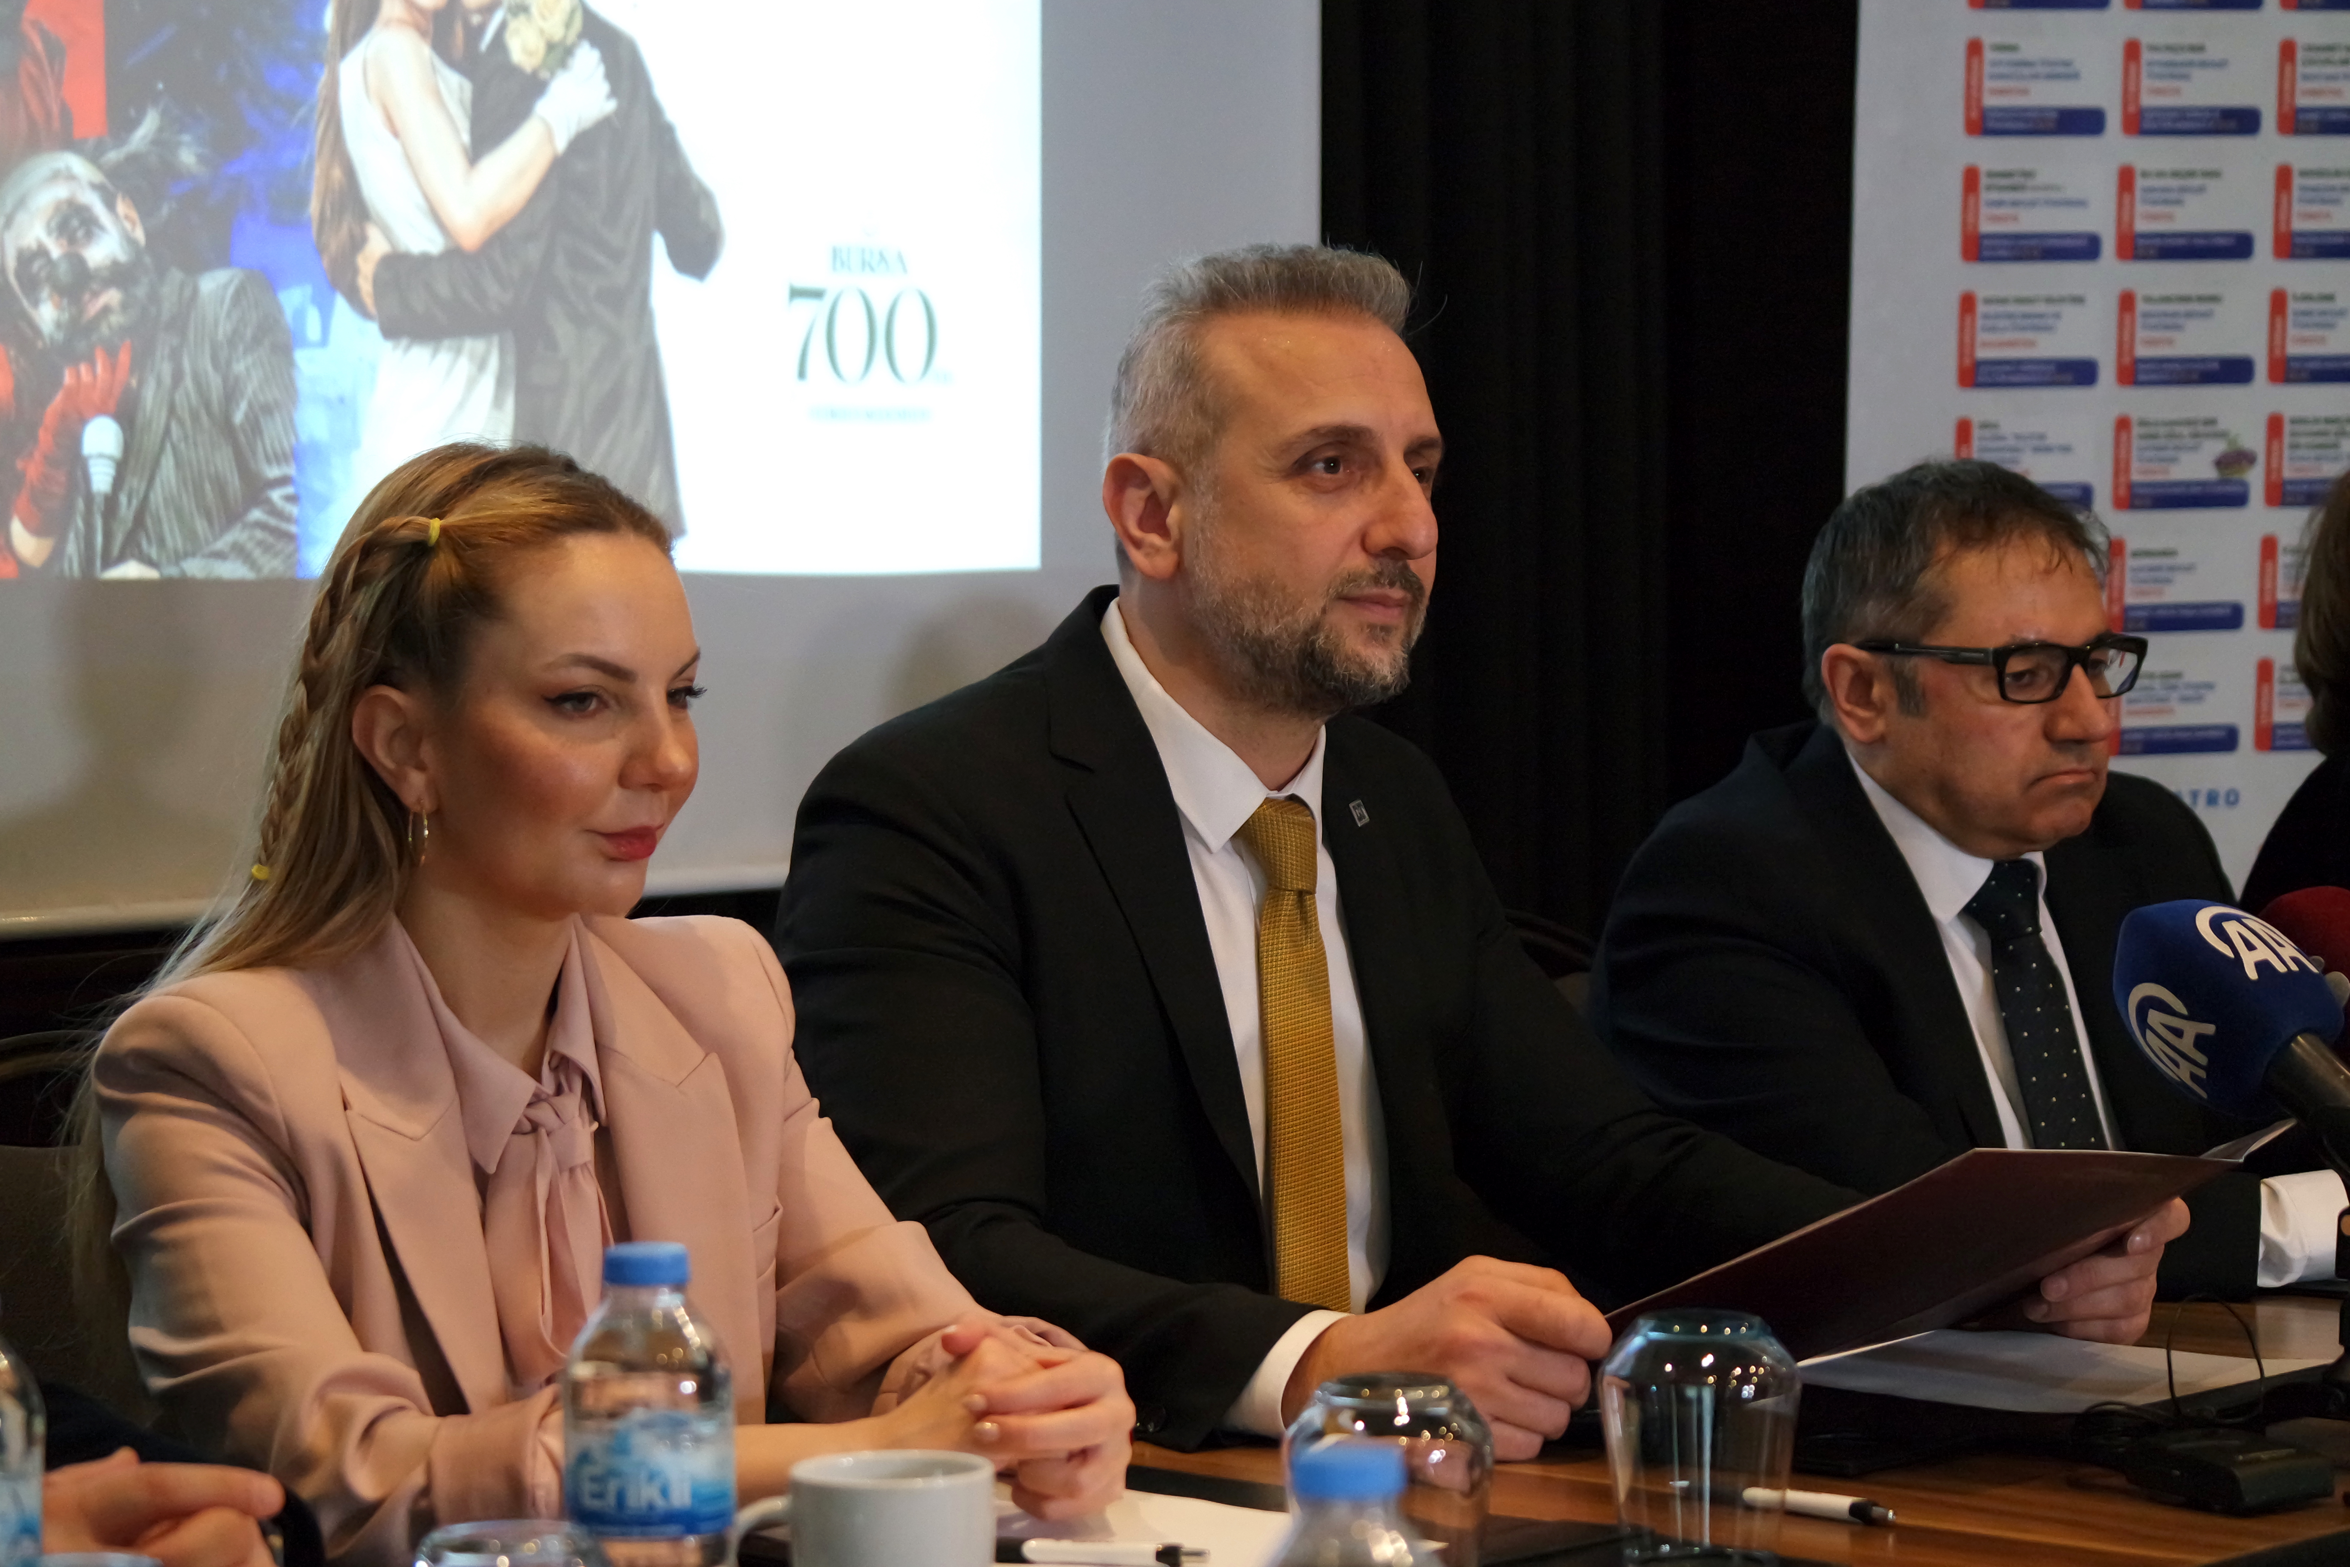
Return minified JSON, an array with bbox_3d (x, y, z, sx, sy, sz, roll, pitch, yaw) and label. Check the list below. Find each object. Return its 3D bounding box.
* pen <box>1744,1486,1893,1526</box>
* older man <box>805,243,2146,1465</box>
[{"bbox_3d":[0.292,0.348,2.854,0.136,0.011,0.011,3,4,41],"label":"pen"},{"bbox_3d":[0.167,0.392,3.161,0.680,1.360,0.740,3,4,45],"label":"older man"}]

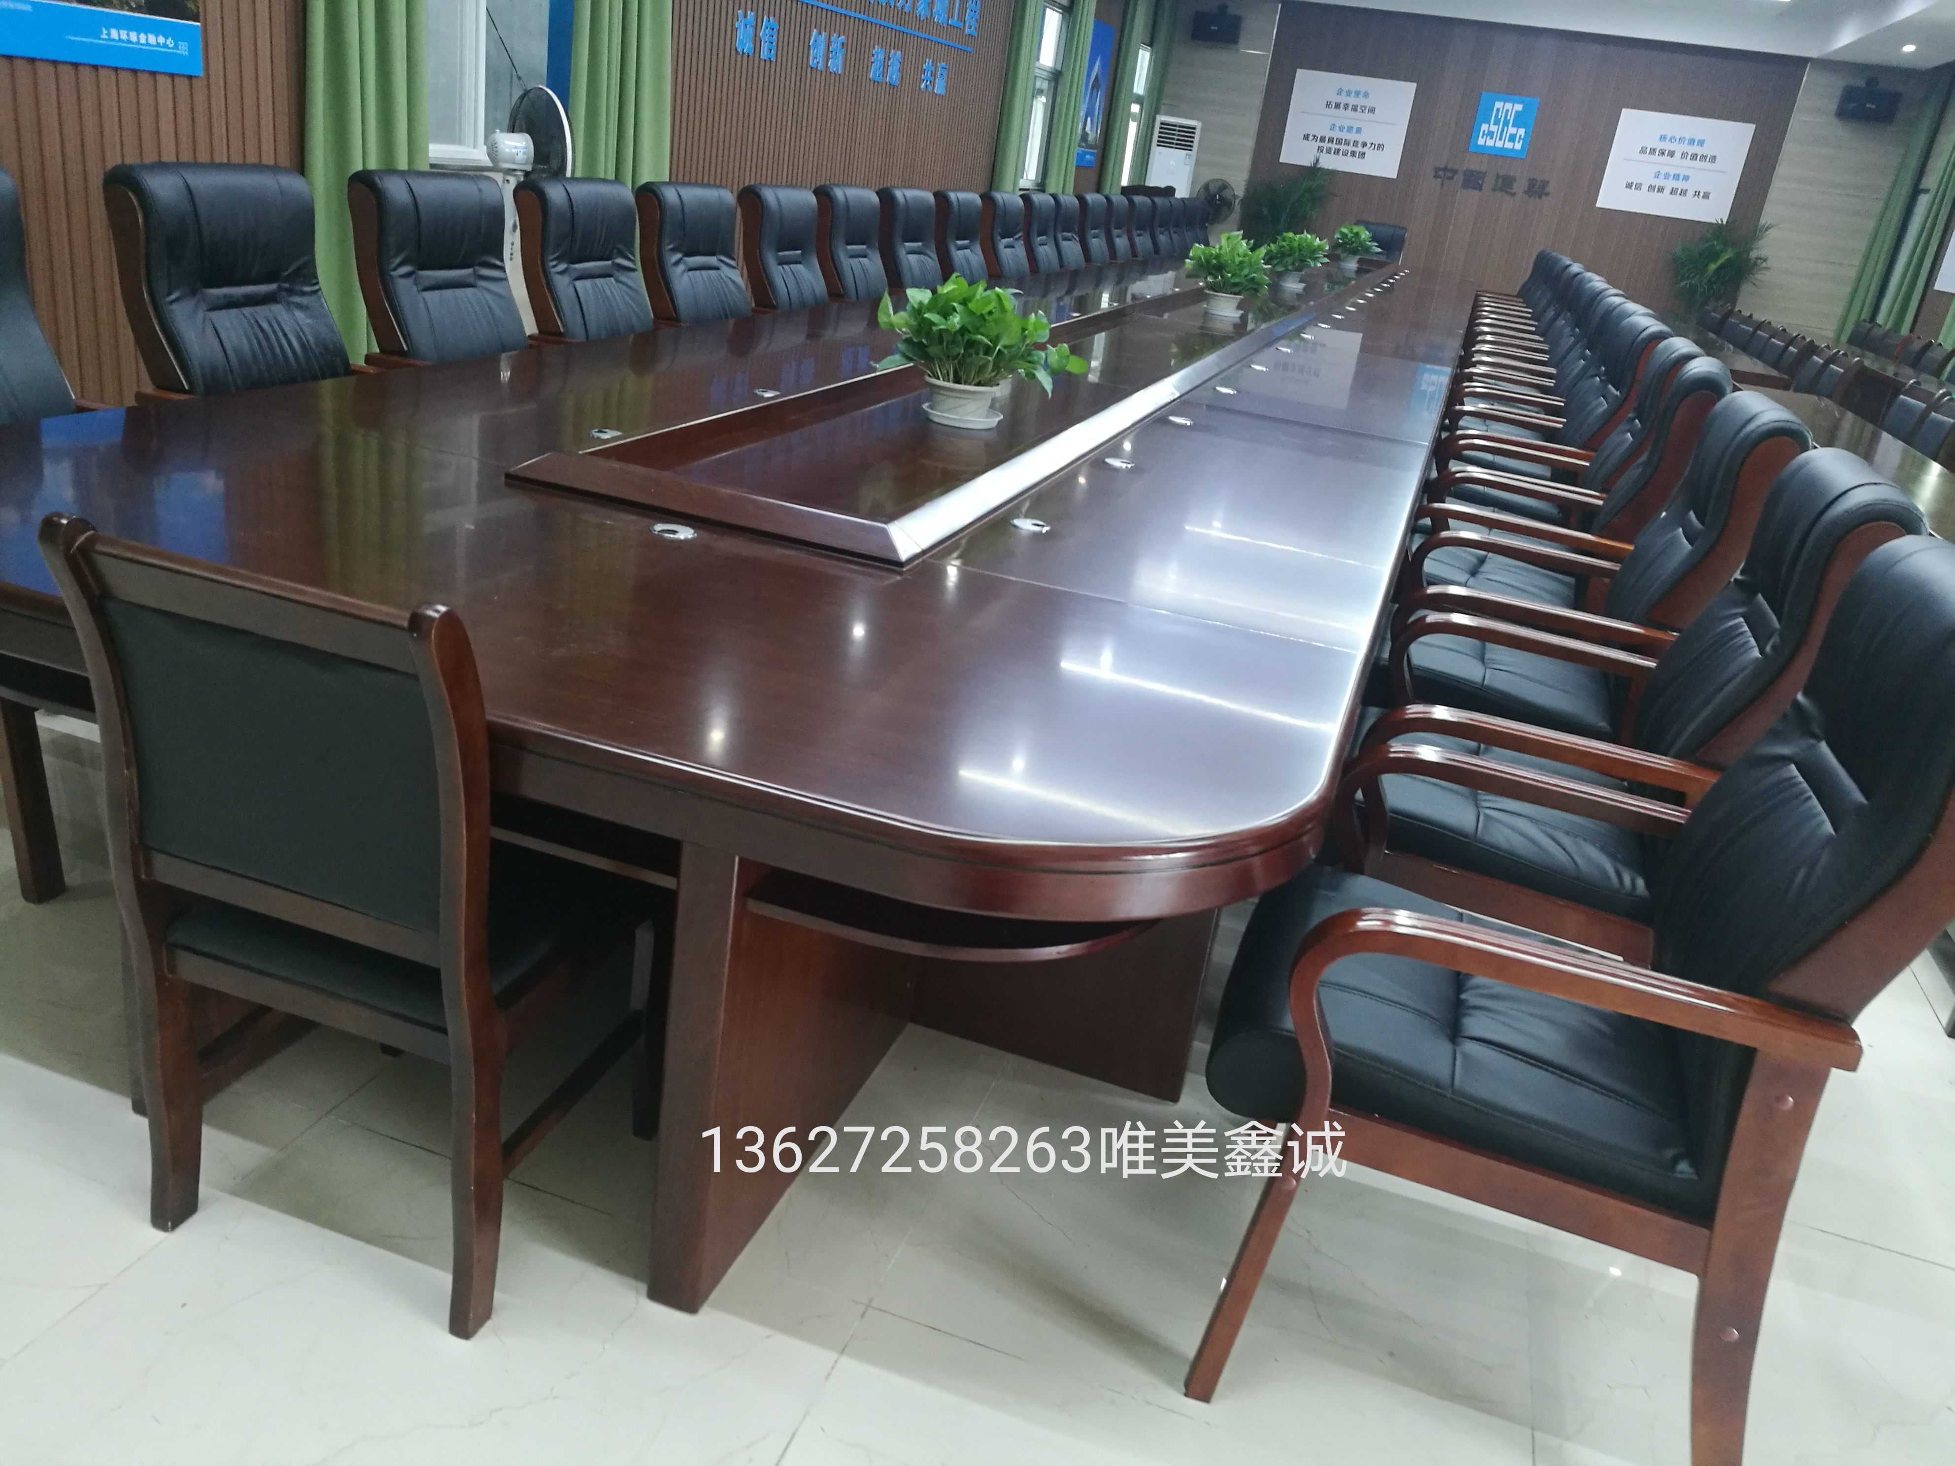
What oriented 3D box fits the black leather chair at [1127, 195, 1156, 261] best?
[{"bbox_3d":[1.422,-3.501,11.649,0.680,1.100,0.610,14,22,14],"label":"black leather chair"}]

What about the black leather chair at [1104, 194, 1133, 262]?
[{"bbox_3d":[1.243,-3.374,11.328,0.690,1.095,0.600,14,22,14],"label":"black leather chair"}]

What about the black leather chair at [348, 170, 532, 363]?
[{"bbox_3d":[-1.237,-0.881,4.064,0.690,1.095,0.600,14,22,14],"label":"black leather chair"}]

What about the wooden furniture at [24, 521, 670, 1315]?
[{"bbox_3d":[-0.676,0.179,1.831,0.455,0.905,0.560,14,22,14],"label":"wooden furniture"}]

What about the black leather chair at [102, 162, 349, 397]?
[{"bbox_3d":[-1.462,-0.655,3.407,0.690,1.095,0.600,14,22,14],"label":"black leather chair"}]

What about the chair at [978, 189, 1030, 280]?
[{"bbox_3d":[0.337,-2.463,8.673,0.690,1.095,0.600,14,22,14],"label":"chair"}]

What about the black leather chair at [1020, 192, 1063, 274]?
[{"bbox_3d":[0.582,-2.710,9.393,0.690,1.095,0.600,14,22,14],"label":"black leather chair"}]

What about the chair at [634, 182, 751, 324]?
[{"bbox_3d":[-0.777,-1.300,5.245,0.680,1.100,0.610,14,22,14],"label":"chair"}]

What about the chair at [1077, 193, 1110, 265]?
[{"bbox_3d":[1.013,-3.142,10.653,0.690,1.095,0.600,14,22,14],"label":"chair"}]

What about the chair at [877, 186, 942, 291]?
[{"bbox_3d":[-0.112,-2.012,7.359,0.690,1.095,0.600,14,22,14],"label":"chair"}]

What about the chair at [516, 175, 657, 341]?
[{"bbox_3d":[-0.990,-1.087,4.625,0.680,1.100,0.610,14,22,14],"label":"chair"}]

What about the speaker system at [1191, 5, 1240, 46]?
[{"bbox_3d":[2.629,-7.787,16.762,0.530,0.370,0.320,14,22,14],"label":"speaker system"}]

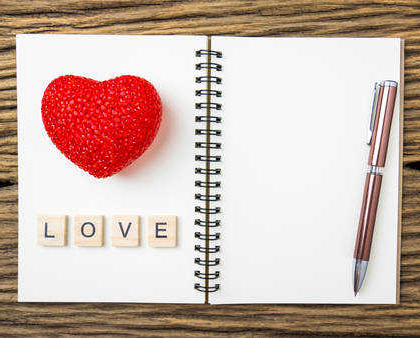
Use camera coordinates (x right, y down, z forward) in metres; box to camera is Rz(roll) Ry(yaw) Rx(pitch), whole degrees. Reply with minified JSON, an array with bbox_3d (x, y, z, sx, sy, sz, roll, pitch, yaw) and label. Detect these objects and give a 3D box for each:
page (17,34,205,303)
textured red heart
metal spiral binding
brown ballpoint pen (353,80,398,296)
[{"bbox_3d":[-0.065,0.001,0.360,0.123,0.002,0.176,1,92,0],"label":"page"},{"bbox_3d":[-0.067,-0.026,0.338,0.074,0.040,0.064,1,92,0],"label":"textured red heart"},{"bbox_3d":[-0.002,0.002,0.358,0.017,0.014,0.158,1,92,0],"label":"metal spiral binding"},{"bbox_3d":[0.104,0.013,0.353,0.013,0.011,0.141,9,92,0],"label":"brown ballpoint pen"}]

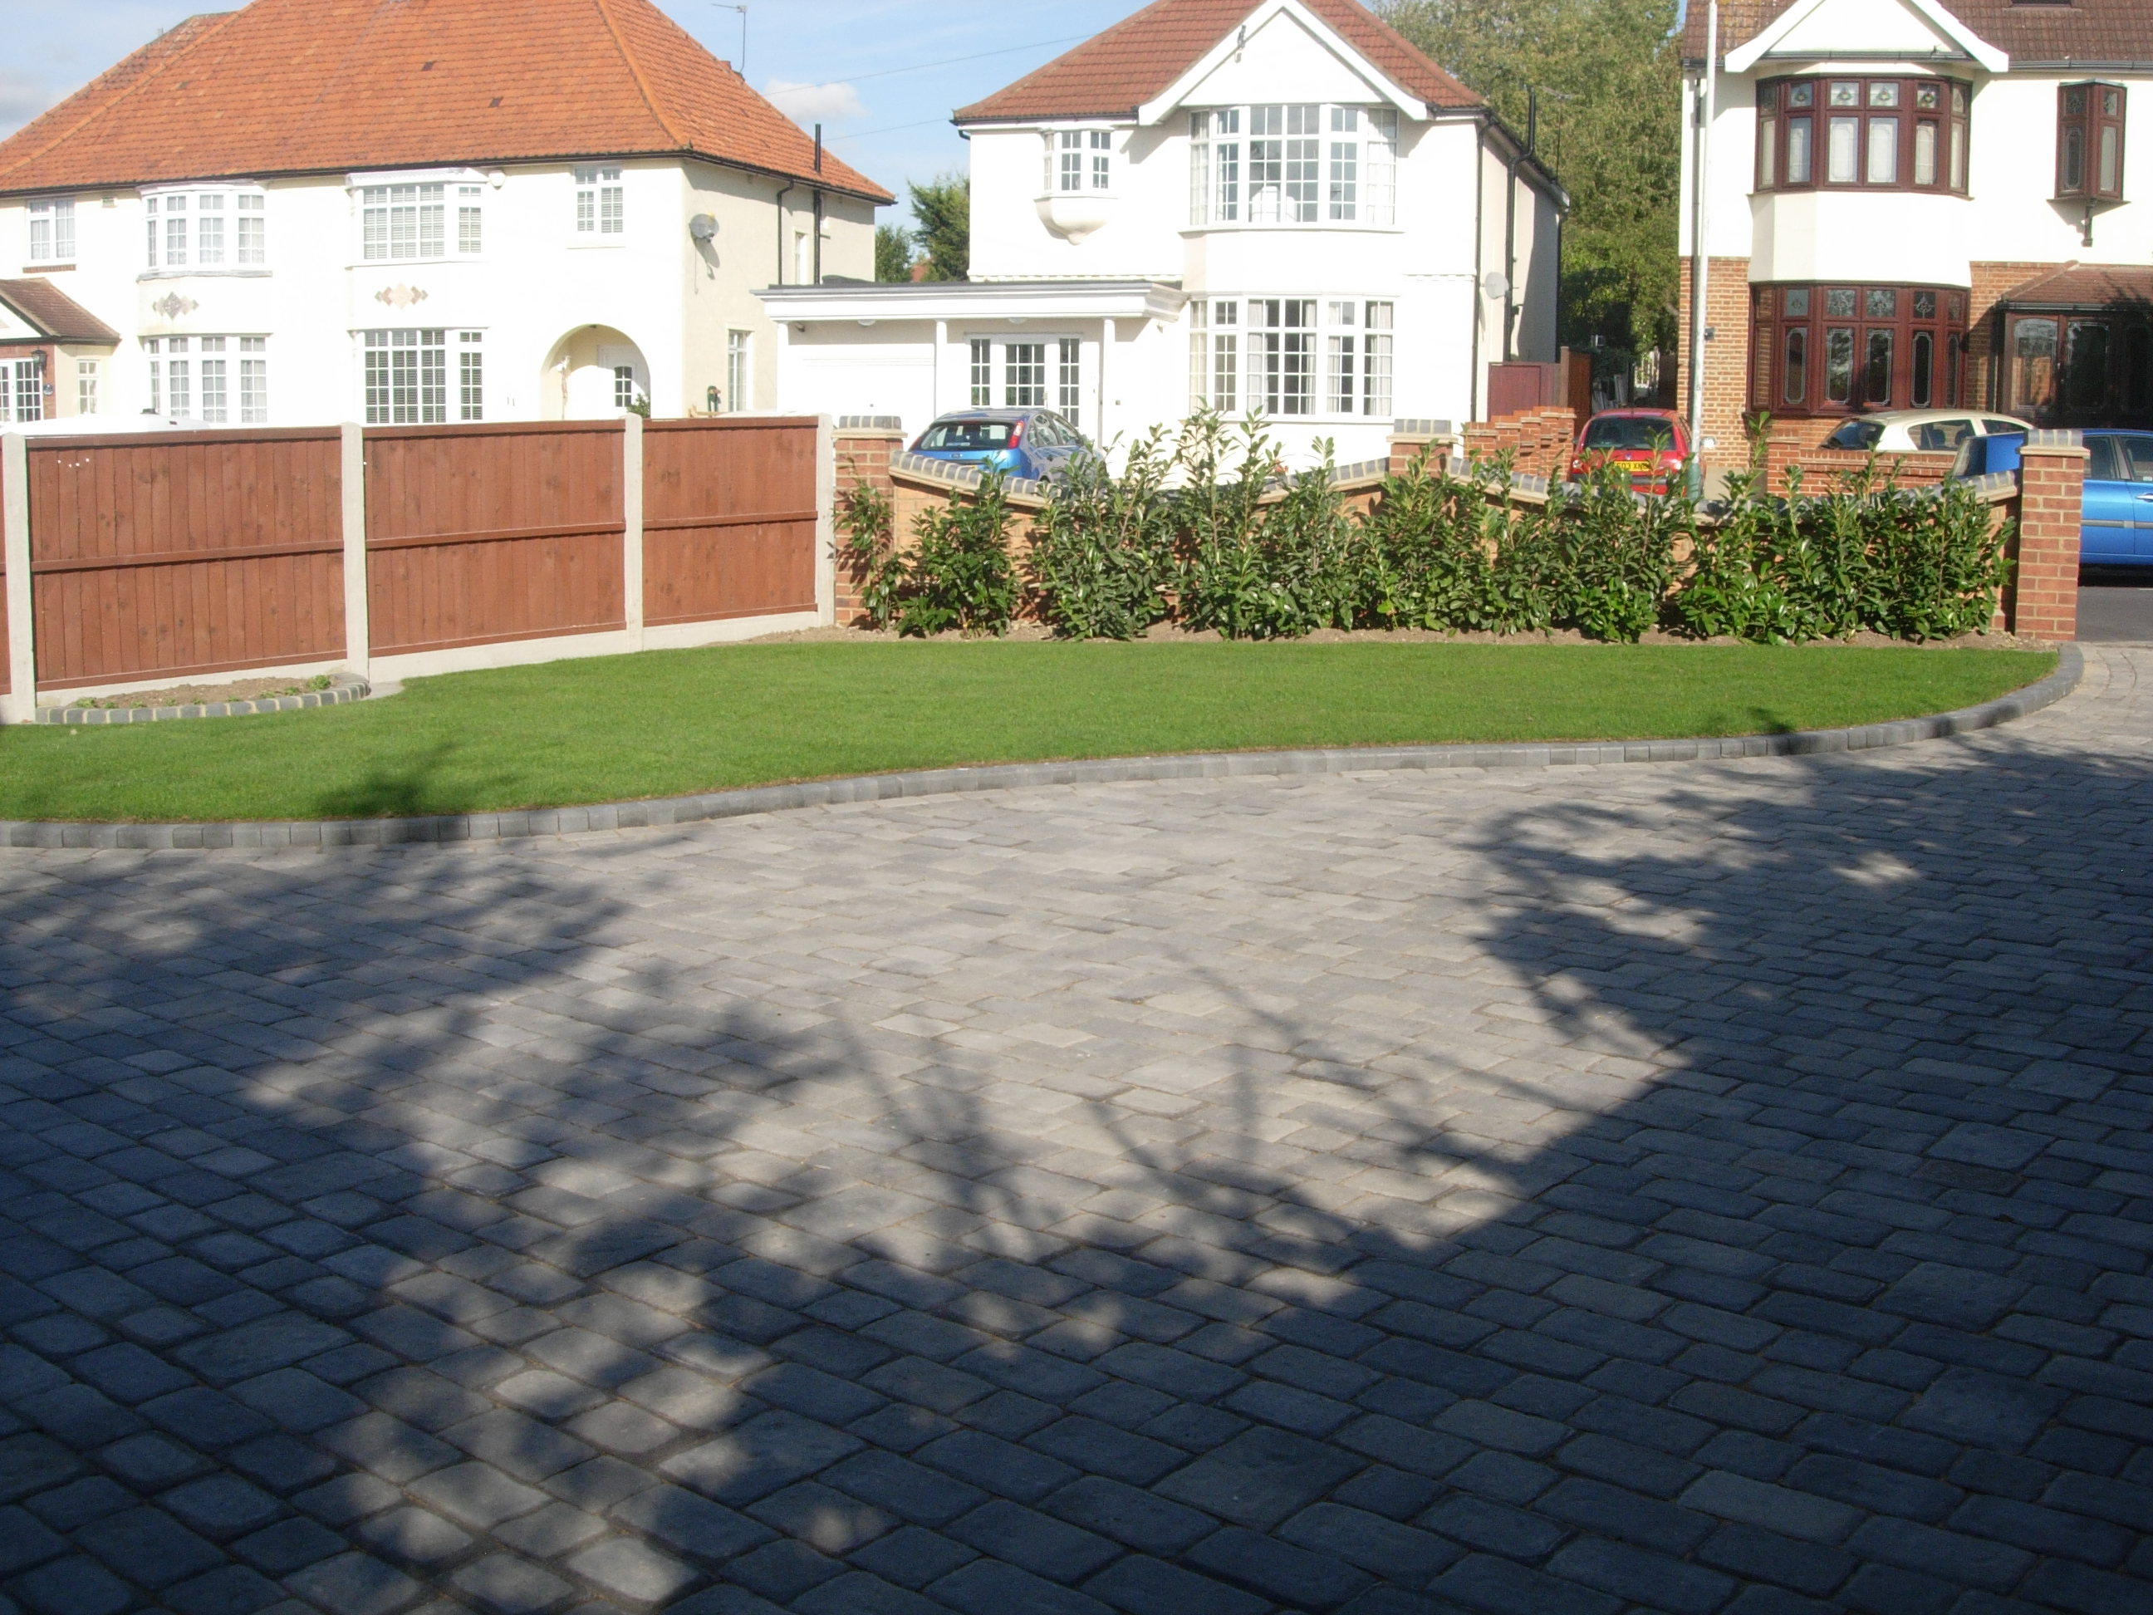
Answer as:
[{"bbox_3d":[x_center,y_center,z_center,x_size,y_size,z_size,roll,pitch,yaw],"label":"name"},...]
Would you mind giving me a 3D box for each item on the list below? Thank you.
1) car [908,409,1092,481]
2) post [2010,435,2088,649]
[{"bbox_3d":[-0.830,-4.360,30.400,1.740,1.450,4.170,3,9,17],"label":"car"},{"bbox_3d":[5.390,-1.500,13.080,0.390,1.180,0.390,3,9,17],"label":"post"}]

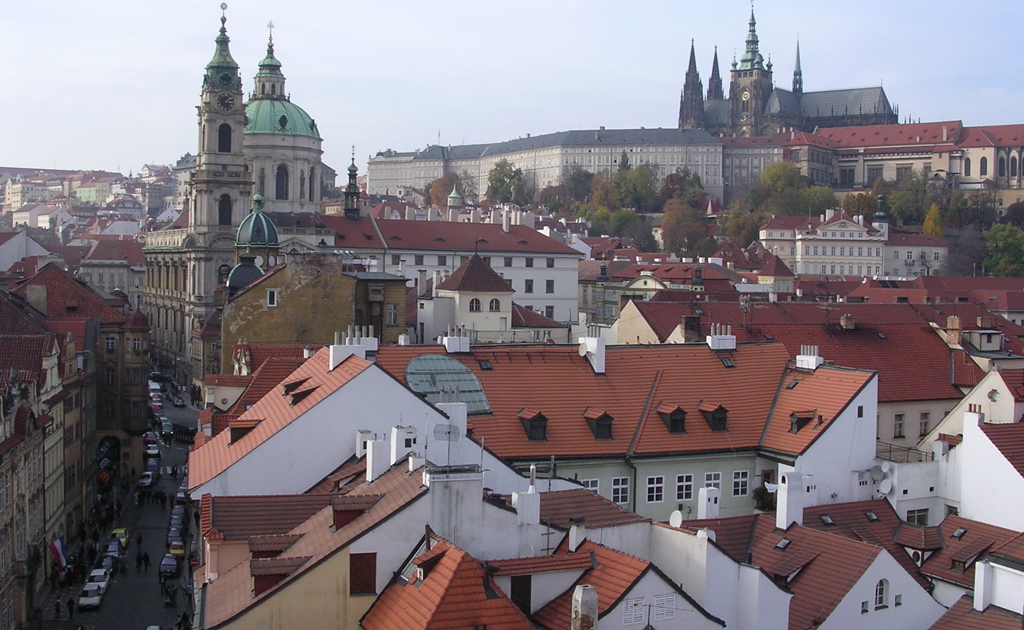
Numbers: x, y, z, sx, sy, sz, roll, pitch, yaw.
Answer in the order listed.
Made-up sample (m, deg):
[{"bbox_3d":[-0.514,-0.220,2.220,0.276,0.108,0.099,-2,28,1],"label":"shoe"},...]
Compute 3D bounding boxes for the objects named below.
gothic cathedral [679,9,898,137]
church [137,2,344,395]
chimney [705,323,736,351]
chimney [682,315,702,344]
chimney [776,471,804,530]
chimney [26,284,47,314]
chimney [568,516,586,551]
[{"bbox_3d":[136.256,-101.832,595.030,121.000,97.000,56.000,3,2,40],"label":"gothic cathedral"},{"bbox_3d":[-62.930,-24.931,279.128,32.000,78.350,74.000,0,2,-25],"label":"church"},{"bbox_3d":[15.011,1.553,87.000,2.020,1.870,0.680,0,3,-24],"label":"chimney"},{"bbox_3d":[15.139,1.276,102.000,1.550,2.450,0.600,0,3,-26],"label":"chimney"},{"bbox_3d":[14.561,9.723,63.500,1.120,2.750,0.740,0,2,-28],"label":"chimney"},{"bbox_3d":[-47.828,-1.560,122.000,1.800,3.000,0.700,1,2,-13],"label":"chimney"},{"bbox_3d":[3.034,10.103,56.000,0.600,1.550,0.430,0,2,-27],"label":"chimney"}]

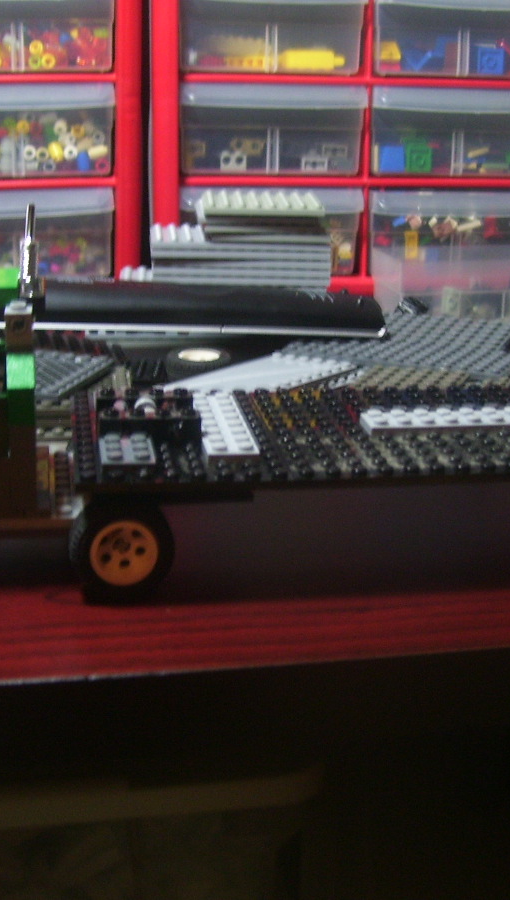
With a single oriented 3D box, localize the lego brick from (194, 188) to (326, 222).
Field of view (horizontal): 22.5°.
[{"bbox_3d":[0.003,-0.136,0.703,0.064,0.005,0.064,1,18,-3],"label":"lego brick"}]

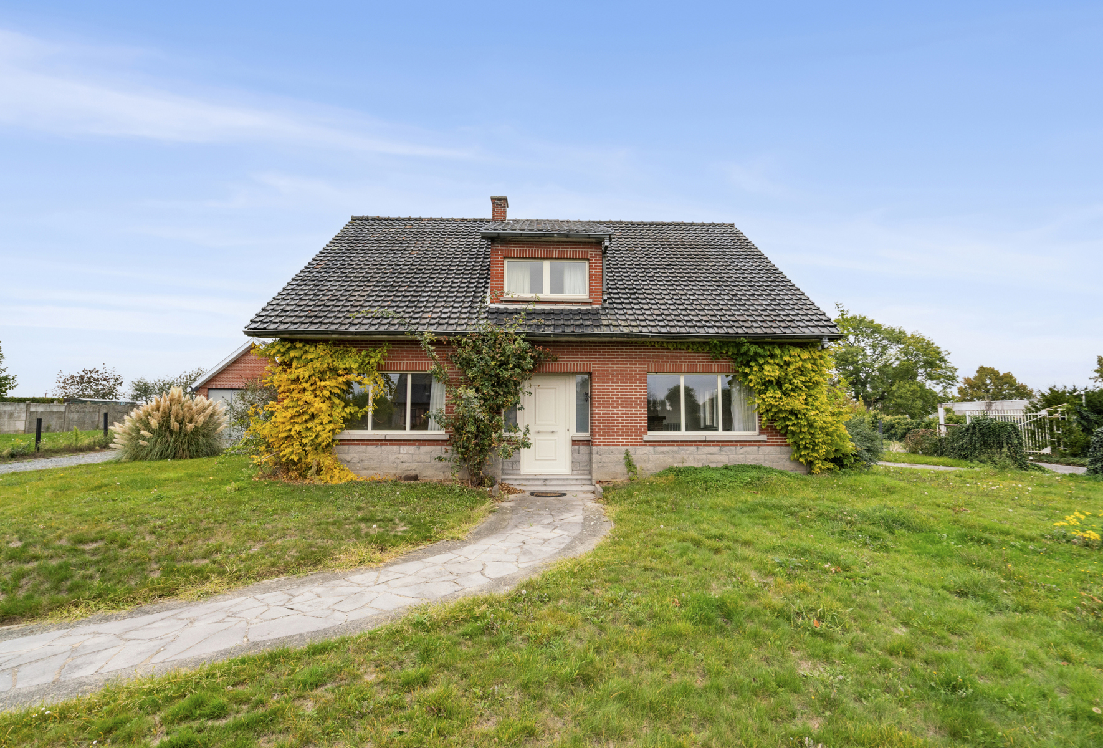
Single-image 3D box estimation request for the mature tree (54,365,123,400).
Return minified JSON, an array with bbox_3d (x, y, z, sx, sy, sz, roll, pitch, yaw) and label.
[{"bbox_3d":[-39.452,1.983,42.485,4.320,5.380,4.320,0,-5,-2],"label":"mature tree"}]

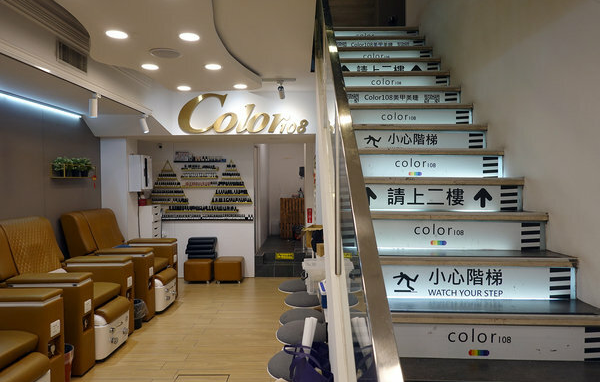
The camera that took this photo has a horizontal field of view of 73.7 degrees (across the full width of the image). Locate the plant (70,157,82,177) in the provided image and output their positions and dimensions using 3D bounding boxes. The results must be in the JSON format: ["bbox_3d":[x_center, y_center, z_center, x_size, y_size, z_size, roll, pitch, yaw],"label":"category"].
[{"bbox_3d":[-2.933,-0.308,5.250,0.160,0.250,0.160,0,1,1],"label":"plant"}]

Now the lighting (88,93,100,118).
[{"bbox_3d":[-2.104,-0.872,4.100,0.110,0.250,0.110,0,1,1],"label":"lighting"}]

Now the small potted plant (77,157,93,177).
[{"bbox_3d":[-2.932,-0.320,5.450,0.170,0.260,0.170,0,1,1],"label":"small potted plant"}]

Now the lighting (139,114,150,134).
[{"bbox_3d":[-2.046,-0.889,5.270,0.110,0.260,0.120,0,1,1],"label":"lighting"}]

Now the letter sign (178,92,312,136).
[{"bbox_3d":[-0.776,-1.065,5.520,1.800,0.560,0.070,0,1,1],"label":"letter sign"}]

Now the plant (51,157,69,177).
[{"bbox_3d":[-2.970,-0.293,4.950,0.170,0.250,0.170,0,1,1],"label":"plant"}]

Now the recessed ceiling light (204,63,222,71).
[{"bbox_3d":[-0.837,-1.195,3.870,0.165,0.030,0.165,0,1,1],"label":"recessed ceiling light"}]

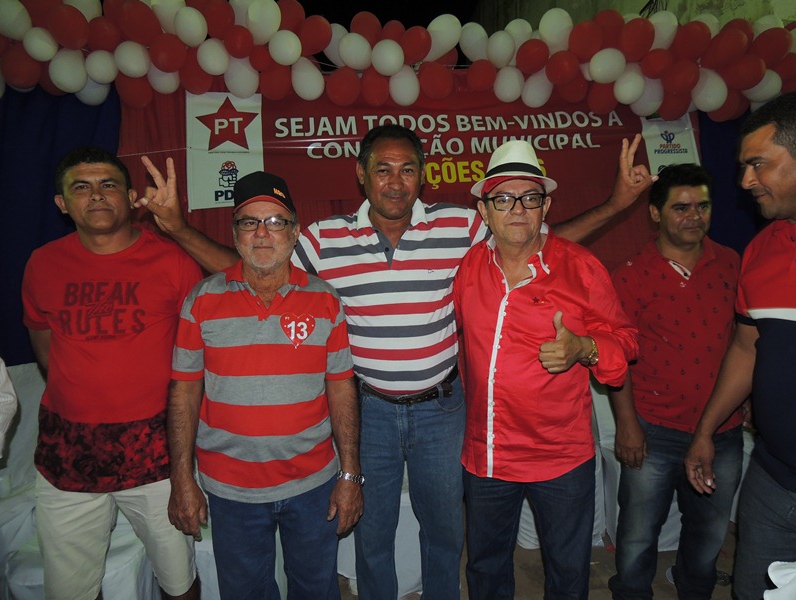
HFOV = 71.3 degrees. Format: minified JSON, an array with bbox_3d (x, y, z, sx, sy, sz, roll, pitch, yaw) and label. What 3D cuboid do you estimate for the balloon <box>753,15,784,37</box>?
[{"bbox_3d":[1.808,-1.297,2.700,0.145,0.175,0.150,0,6,0],"label":"balloon"}]

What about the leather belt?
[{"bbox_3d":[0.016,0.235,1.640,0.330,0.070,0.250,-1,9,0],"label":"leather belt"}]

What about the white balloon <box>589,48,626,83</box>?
[{"bbox_3d":[1.076,-1.202,2.850,0.178,0.172,0.185,-1,9,0],"label":"white balloon"}]

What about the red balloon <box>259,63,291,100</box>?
[{"bbox_3d":[-0.639,-1.135,2.880,0.162,0.180,0.175,-1,9,0],"label":"red balloon"}]

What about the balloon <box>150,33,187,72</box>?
[{"bbox_3d":[-1.117,-1.205,2.700,0.168,0.178,0.182,-1,9,0],"label":"balloon"}]

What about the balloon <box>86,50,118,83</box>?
[{"bbox_3d":[-1.468,-1.153,2.750,0.148,0.155,0.165,-1,9,0],"label":"balloon"}]

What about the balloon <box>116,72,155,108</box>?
[{"bbox_3d":[-1.413,-1.124,2.970,0.180,0.195,0.180,-1,5,0],"label":"balloon"}]

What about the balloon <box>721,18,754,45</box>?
[{"bbox_3d":[1.617,-1.244,2.650,0.145,0.180,0.150,20,6,-2],"label":"balloon"}]

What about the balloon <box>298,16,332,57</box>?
[{"bbox_3d":[-0.380,-1.223,2.570,0.145,0.180,0.150,10,6,-1],"label":"balloon"}]

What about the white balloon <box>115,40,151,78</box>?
[{"bbox_3d":[-1.374,-1.247,2.870,0.178,0.190,0.178,-1,5,0],"label":"white balloon"}]

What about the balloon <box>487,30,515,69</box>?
[{"bbox_3d":[0.536,-1.310,2.900,0.147,0.182,0.160,-1,9,0],"label":"balloon"}]

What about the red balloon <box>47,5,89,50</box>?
[{"bbox_3d":[-1.559,-1.287,2.620,0.175,0.190,0.185,-1,9,0],"label":"red balloon"}]

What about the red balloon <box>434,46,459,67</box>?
[{"bbox_3d":[0.213,-1.163,2.650,0.150,0.165,0.155,0,6,0],"label":"red balloon"}]

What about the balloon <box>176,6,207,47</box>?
[{"bbox_3d":[-1.075,-1.417,2.880,0.172,0.195,0.172,-1,5,0],"label":"balloon"}]

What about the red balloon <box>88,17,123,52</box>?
[{"bbox_3d":[-1.355,-1.230,2.570,0.145,0.155,0.160,0,6,0],"label":"red balloon"}]

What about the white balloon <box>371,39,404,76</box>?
[{"bbox_3d":[-0.054,-1.237,2.830,0.172,0.177,0.190,-1,9,0],"label":"white balloon"}]

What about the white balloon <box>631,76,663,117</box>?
[{"bbox_3d":[1.185,-0.969,2.640,0.150,0.180,0.150,0,6,0],"label":"white balloon"}]

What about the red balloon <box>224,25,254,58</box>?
[{"bbox_3d":[-0.720,-1.172,2.520,0.138,0.150,0.155,0,6,0],"label":"red balloon"}]

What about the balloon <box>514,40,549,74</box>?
[{"bbox_3d":[0.693,-1.264,2.880,0.178,0.190,0.178,-1,5,0],"label":"balloon"}]

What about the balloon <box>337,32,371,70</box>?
[{"bbox_3d":[-0.194,-1.131,2.530,0.150,0.165,0.160,0,6,0],"label":"balloon"}]

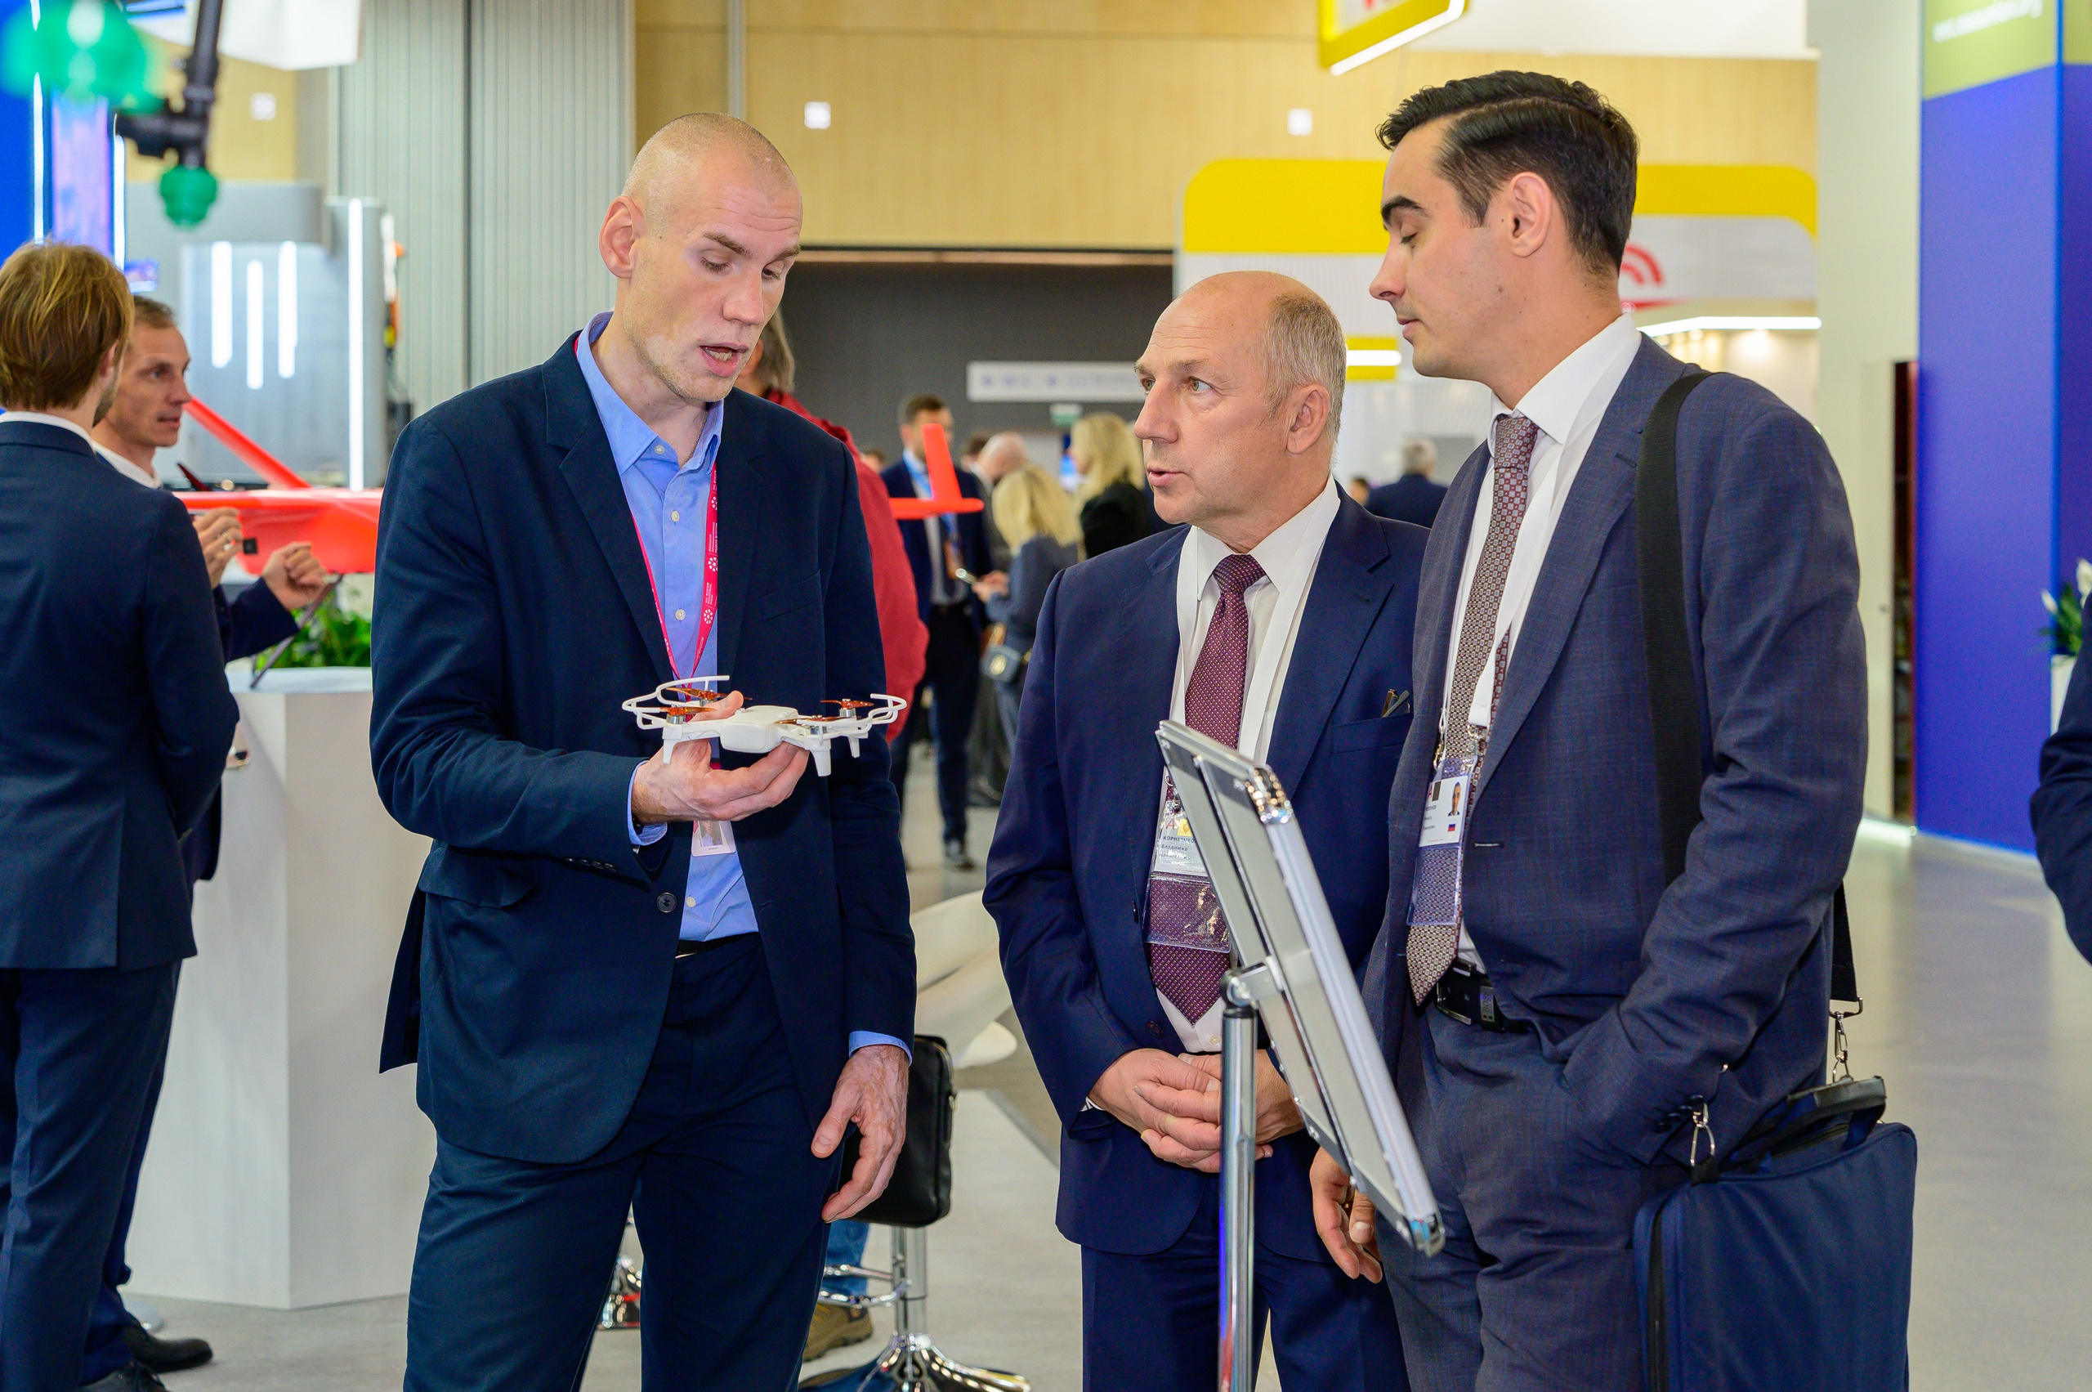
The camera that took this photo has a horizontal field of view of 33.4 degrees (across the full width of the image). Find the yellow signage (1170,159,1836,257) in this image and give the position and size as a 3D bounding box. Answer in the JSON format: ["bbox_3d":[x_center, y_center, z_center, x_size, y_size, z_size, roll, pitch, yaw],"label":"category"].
[{"bbox_3d":[2.278,-2.442,17.500,3.200,0.480,0.150,0,3,-6],"label":"yellow signage"}]

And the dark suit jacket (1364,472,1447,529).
[{"bbox_3d":[1.700,-0.634,16.000,0.520,0.770,0.300,1,3,11],"label":"dark suit jacket"}]

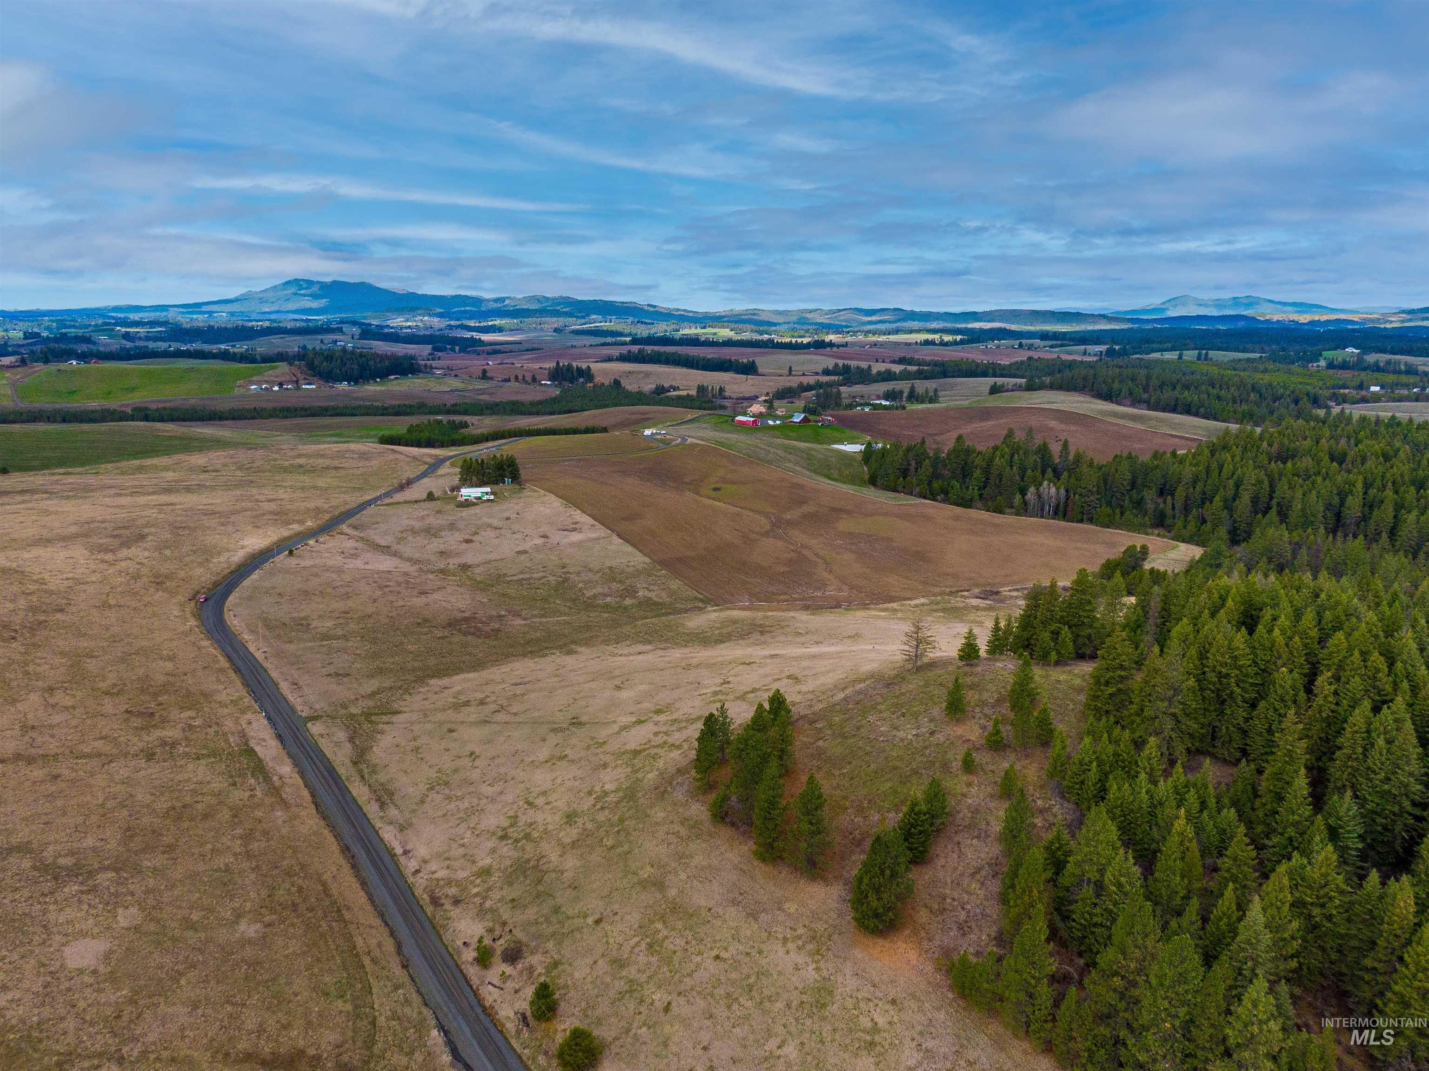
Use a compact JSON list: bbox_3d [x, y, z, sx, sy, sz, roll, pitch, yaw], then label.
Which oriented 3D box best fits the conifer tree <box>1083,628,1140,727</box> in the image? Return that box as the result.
[{"bbox_3d":[98.010,35.260,243.360,13.170,26.120,13.170,0,12,0],"label":"conifer tree"}]

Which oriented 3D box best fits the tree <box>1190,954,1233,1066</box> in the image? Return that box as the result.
[{"bbox_3d":[54.150,53.360,108.190,4.610,16.710,4.610,0,13,0],"label":"tree"}]

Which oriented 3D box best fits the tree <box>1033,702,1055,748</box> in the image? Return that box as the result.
[{"bbox_3d":[79.080,45.200,237.070,5.340,11.430,5.340,0,12,0],"label":"tree"}]

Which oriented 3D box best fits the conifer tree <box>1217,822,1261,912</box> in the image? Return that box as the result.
[{"bbox_3d":[76.010,48.090,143.460,6.120,13.610,6.120,0,13,0],"label":"conifer tree"}]

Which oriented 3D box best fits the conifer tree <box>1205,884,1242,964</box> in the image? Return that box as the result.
[{"bbox_3d":[87.190,66.870,169.030,6.290,16.470,6.290,0,12,0],"label":"conifer tree"}]

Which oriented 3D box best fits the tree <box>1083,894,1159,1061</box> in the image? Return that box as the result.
[{"bbox_3d":[45.610,49.880,110.840,8.360,22.330,8.360,0,13,0],"label":"tree"}]

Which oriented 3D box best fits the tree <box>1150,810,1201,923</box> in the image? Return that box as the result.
[{"bbox_3d":[82.660,60.190,177.790,8.620,23.740,8.620,0,12,0],"label":"tree"}]

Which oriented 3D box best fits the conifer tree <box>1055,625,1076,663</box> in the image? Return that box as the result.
[{"bbox_3d":[82.130,25.390,232.030,4.820,9.340,4.820,0,13,0],"label":"conifer tree"}]

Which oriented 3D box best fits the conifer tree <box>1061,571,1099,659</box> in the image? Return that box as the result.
[{"bbox_3d":[86.430,18.470,234.470,8.460,21.770,8.460,0,13,0],"label":"conifer tree"}]

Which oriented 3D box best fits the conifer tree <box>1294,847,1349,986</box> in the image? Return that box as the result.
[{"bbox_3d":[100.930,63.700,164.920,8.740,26.430,8.740,0,12,0],"label":"conifer tree"}]

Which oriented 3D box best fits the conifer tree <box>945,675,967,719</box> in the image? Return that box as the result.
[{"bbox_3d":[60.630,40.520,248.560,5.180,11.610,5.180,0,12,0],"label":"conifer tree"}]

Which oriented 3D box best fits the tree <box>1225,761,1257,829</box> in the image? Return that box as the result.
[{"bbox_3d":[86.820,43.090,163.520,5.190,12.640,5.190,0,13,0],"label":"tree"}]

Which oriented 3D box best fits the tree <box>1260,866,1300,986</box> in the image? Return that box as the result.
[{"bbox_3d":[93.160,65.430,164.720,7.060,23.140,7.060,0,12,0],"label":"tree"}]

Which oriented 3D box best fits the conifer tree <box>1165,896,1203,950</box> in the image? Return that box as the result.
[{"bbox_3d":[80.870,67.480,167.770,5.480,13.820,5.480,0,12,0],"label":"conifer tree"}]

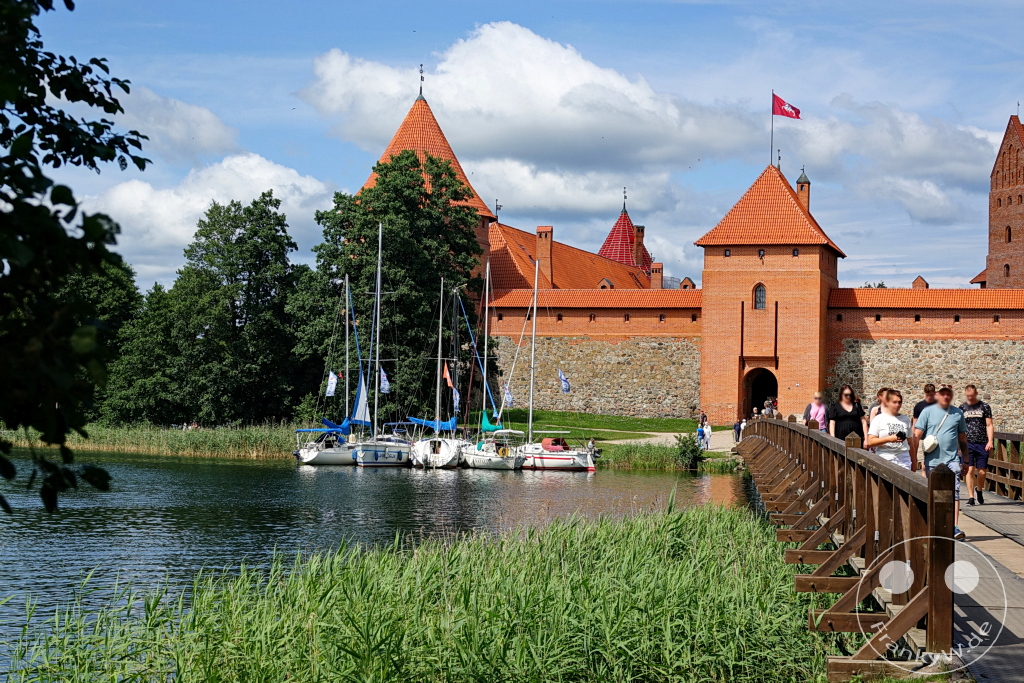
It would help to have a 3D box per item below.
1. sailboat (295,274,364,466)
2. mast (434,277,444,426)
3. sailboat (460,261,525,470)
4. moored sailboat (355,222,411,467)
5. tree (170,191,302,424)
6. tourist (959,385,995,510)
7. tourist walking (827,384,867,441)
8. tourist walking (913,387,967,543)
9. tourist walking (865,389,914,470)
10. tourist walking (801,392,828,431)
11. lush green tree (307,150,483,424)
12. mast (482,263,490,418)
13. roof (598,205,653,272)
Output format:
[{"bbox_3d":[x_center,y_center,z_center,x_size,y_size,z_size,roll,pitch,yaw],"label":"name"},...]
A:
[{"bbox_3d":[-9.697,1.573,107.500,2.600,10.700,7.500,0,-2,27],"label":"sailboat"},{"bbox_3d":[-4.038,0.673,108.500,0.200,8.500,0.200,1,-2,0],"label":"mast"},{"bbox_3d":[-1.046,1.211,106.500,2.650,11.400,7.700,2,-2,-22],"label":"sailboat"},{"bbox_3d":[-7.207,0.112,108.500,3.100,13.600,9.300,1,-2,10],"label":"moored sailboat"},{"bbox_3d":[-19.080,-2.082,133.000,9.100,16.600,9.000,1,-1,0],"label":"tree"},{"bbox_3d":[6.858,1.532,28.500,0.520,1.790,0.500,1,-2,9],"label":"tourist"},{"bbox_3d":[5.203,1.535,30.000,0.590,1.720,0.420,1,-1,7],"label":"tourist walking"},{"bbox_3d":[5.061,1.418,22.900,0.640,1.810,0.550,1,-1,6],"label":"tourist walking"},{"bbox_3d":[4.521,1.439,23.200,0.570,1.710,0.470,1,-2,0],"label":"tourist walking"},{"bbox_3d":[6.177,1.875,39.500,0.530,1.660,0.420,1,-1,7],"label":"tourist walking"},{"bbox_3d":[-8.018,-3.534,132.000,12.000,19.000,11.500,1,-1,0],"label":"lush green tree"},{"bbox_3d":[-1.439,0.066,110.000,0.200,9.400,0.200,1,-1,0],"label":"mast"},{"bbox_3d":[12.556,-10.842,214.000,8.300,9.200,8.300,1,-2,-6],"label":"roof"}]

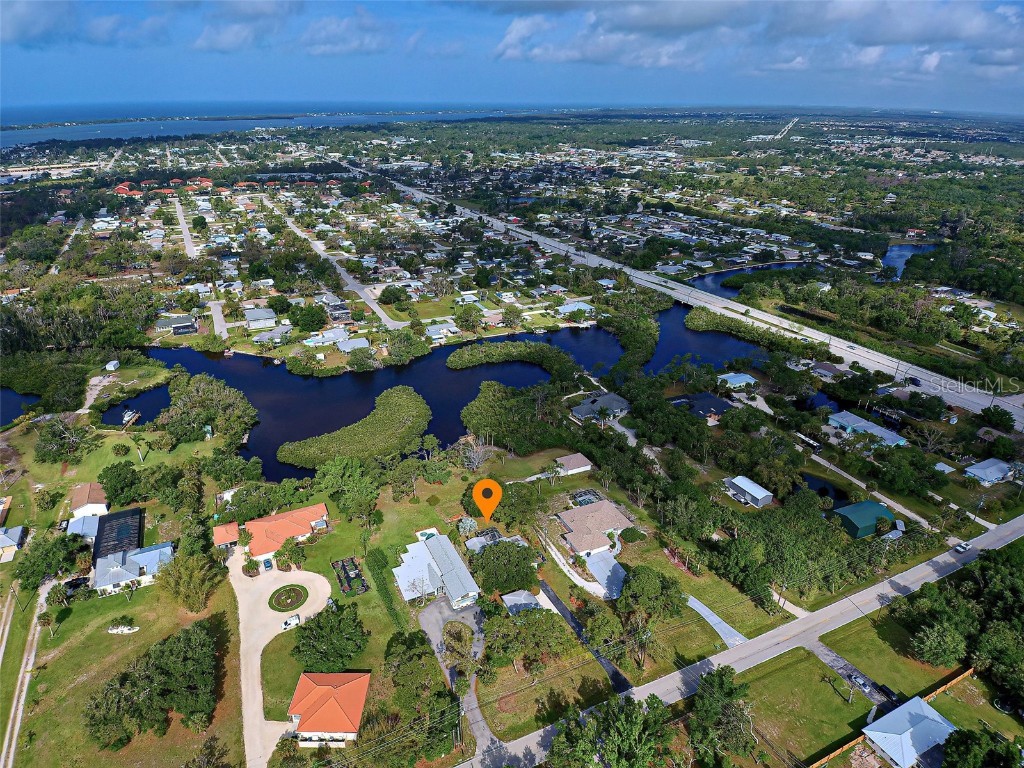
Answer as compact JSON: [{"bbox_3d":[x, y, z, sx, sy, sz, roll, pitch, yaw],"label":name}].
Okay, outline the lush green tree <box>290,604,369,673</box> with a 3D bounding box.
[{"bbox_3d":[-48.440,67.650,134.300,19.640,9.980,19.640,0,29,0],"label":"lush green tree"}]

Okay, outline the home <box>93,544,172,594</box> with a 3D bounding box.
[{"bbox_3d":[-118.440,56.950,157.690,20.500,5.000,14.600,-13,32,-22],"label":"home"}]

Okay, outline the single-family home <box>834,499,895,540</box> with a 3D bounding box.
[{"bbox_3d":[123.170,46.740,176.270,16.000,6.000,10.500,-10,31,-18],"label":"single-family home"}]

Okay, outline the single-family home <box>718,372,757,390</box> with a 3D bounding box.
[{"bbox_3d":[108.160,-1.730,242.800,13.140,4.300,11.230,-13,32,-22],"label":"single-family home"}]

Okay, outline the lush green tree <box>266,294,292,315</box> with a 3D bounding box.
[{"bbox_3d":[-161.650,-55.330,349.870,16.730,12.000,16.730,-13,32,-23],"label":"lush green tree"}]

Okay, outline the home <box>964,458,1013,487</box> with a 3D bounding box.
[{"bbox_3d":[190.170,34.360,200.950,16.500,5.000,8.800,-13,32,-23],"label":"home"}]

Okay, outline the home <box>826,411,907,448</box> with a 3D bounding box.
[{"bbox_3d":[145.520,18.760,206.170,10.610,4.400,24.840,-15,33,-26],"label":"home"}]

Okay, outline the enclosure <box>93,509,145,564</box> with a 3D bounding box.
[{"bbox_3d":[-119.720,46.760,154.100,10.330,3.500,19.500,-17,33,-28],"label":"enclosure"}]

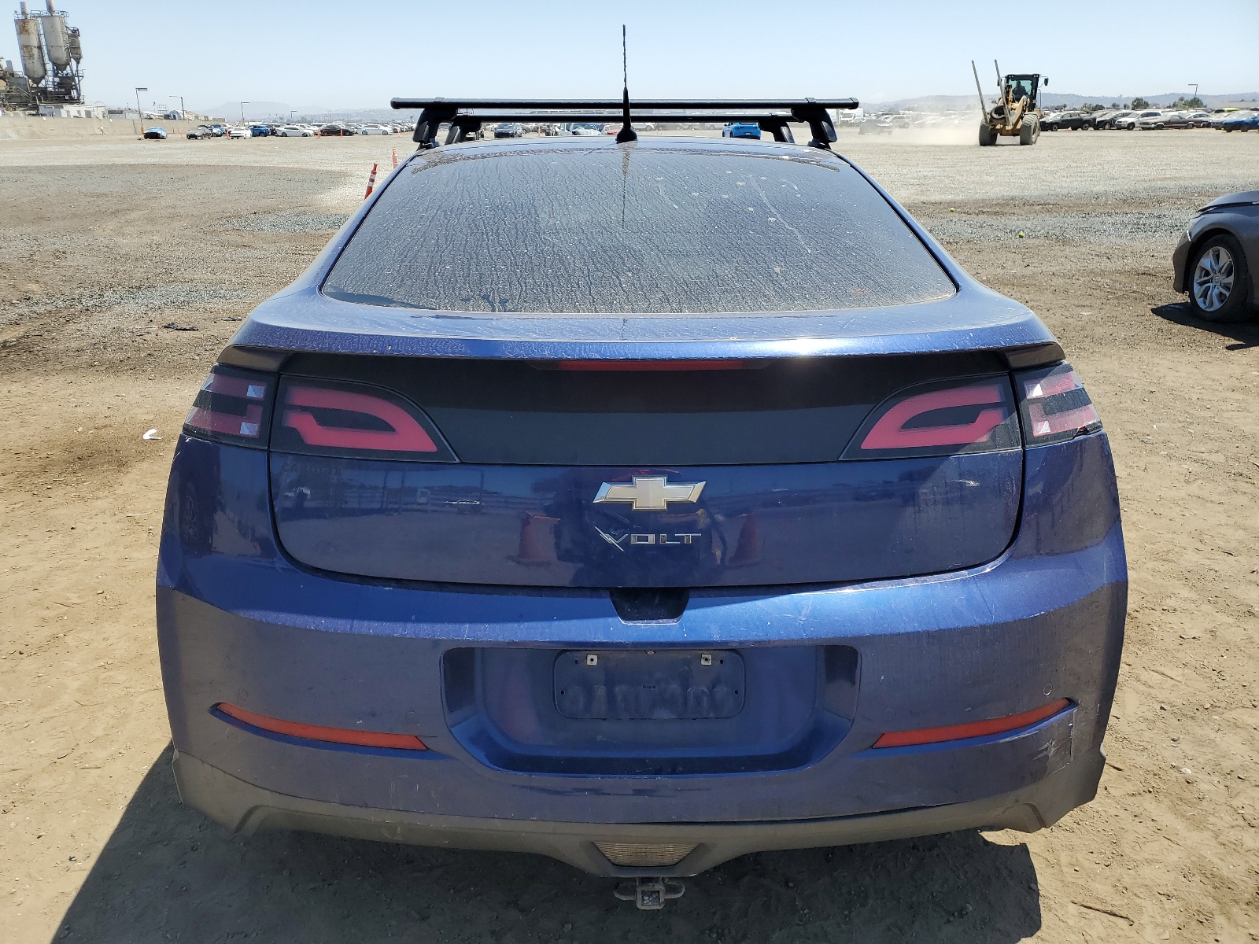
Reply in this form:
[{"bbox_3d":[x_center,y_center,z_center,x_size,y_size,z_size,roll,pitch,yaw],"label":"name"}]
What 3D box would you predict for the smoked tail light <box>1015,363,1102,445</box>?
[{"bbox_3d":[0.700,-0.108,1.514,0.215,0.114,0.105,-8,22,-21],"label":"smoked tail light"}]

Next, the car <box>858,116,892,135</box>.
[{"bbox_3d":[23.143,-32.493,89.000,1.820,1.520,4.500,-5,21,-13],"label":"car"}]

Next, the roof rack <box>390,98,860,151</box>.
[{"bbox_3d":[-0.017,-1.063,2.923,1.270,0.135,0.800,-1,19,-1],"label":"roof rack"}]

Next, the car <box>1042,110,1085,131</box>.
[{"bbox_3d":[35.982,-28.852,77.743,4.550,1.460,1.820,-6,21,-16],"label":"car"}]

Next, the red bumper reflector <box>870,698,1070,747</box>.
[{"bbox_3d":[0.575,0.409,1.569,0.340,0.052,0.048,-5,21,-14],"label":"red bumper reflector"}]

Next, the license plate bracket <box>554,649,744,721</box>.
[{"bbox_3d":[0.031,0.335,1.487,0.293,0.122,0.020,-1,19,-1],"label":"license plate bracket"}]

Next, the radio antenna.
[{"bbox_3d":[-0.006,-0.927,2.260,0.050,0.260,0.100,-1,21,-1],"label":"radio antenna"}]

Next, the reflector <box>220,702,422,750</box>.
[{"bbox_3d":[-0.475,0.390,1.451,0.362,0.035,0.040,5,21,13],"label":"reflector"}]

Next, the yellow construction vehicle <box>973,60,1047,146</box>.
[{"bbox_3d":[19.336,-18.314,47.046,2.750,3.850,6.400,11,23,27],"label":"yellow construction vehicle"}]

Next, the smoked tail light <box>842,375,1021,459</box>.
[{"bbox_3d":[0.457,-0.076,1.409,0.288,0.107,0.062,-5,21,-13],"label":"smoked tail light"}]

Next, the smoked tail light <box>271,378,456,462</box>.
[{"bbox_3d":[-0.404,-0.081,1.440,0.290,0.117,0.060,3,8,8],"label":"smoked tail light"}]

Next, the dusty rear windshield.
[{"bbox_3d":[0.011,-0.484,1.757,1.010,0.090,0.820,-1,35,-2],"label":"dusty rear windshield"}]

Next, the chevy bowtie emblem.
[{"bbox_3d":[0.029,0.033,1.396,0.166,0.054,0.014,-1,10,-1],"label":"chevy bowtie emblem"}]

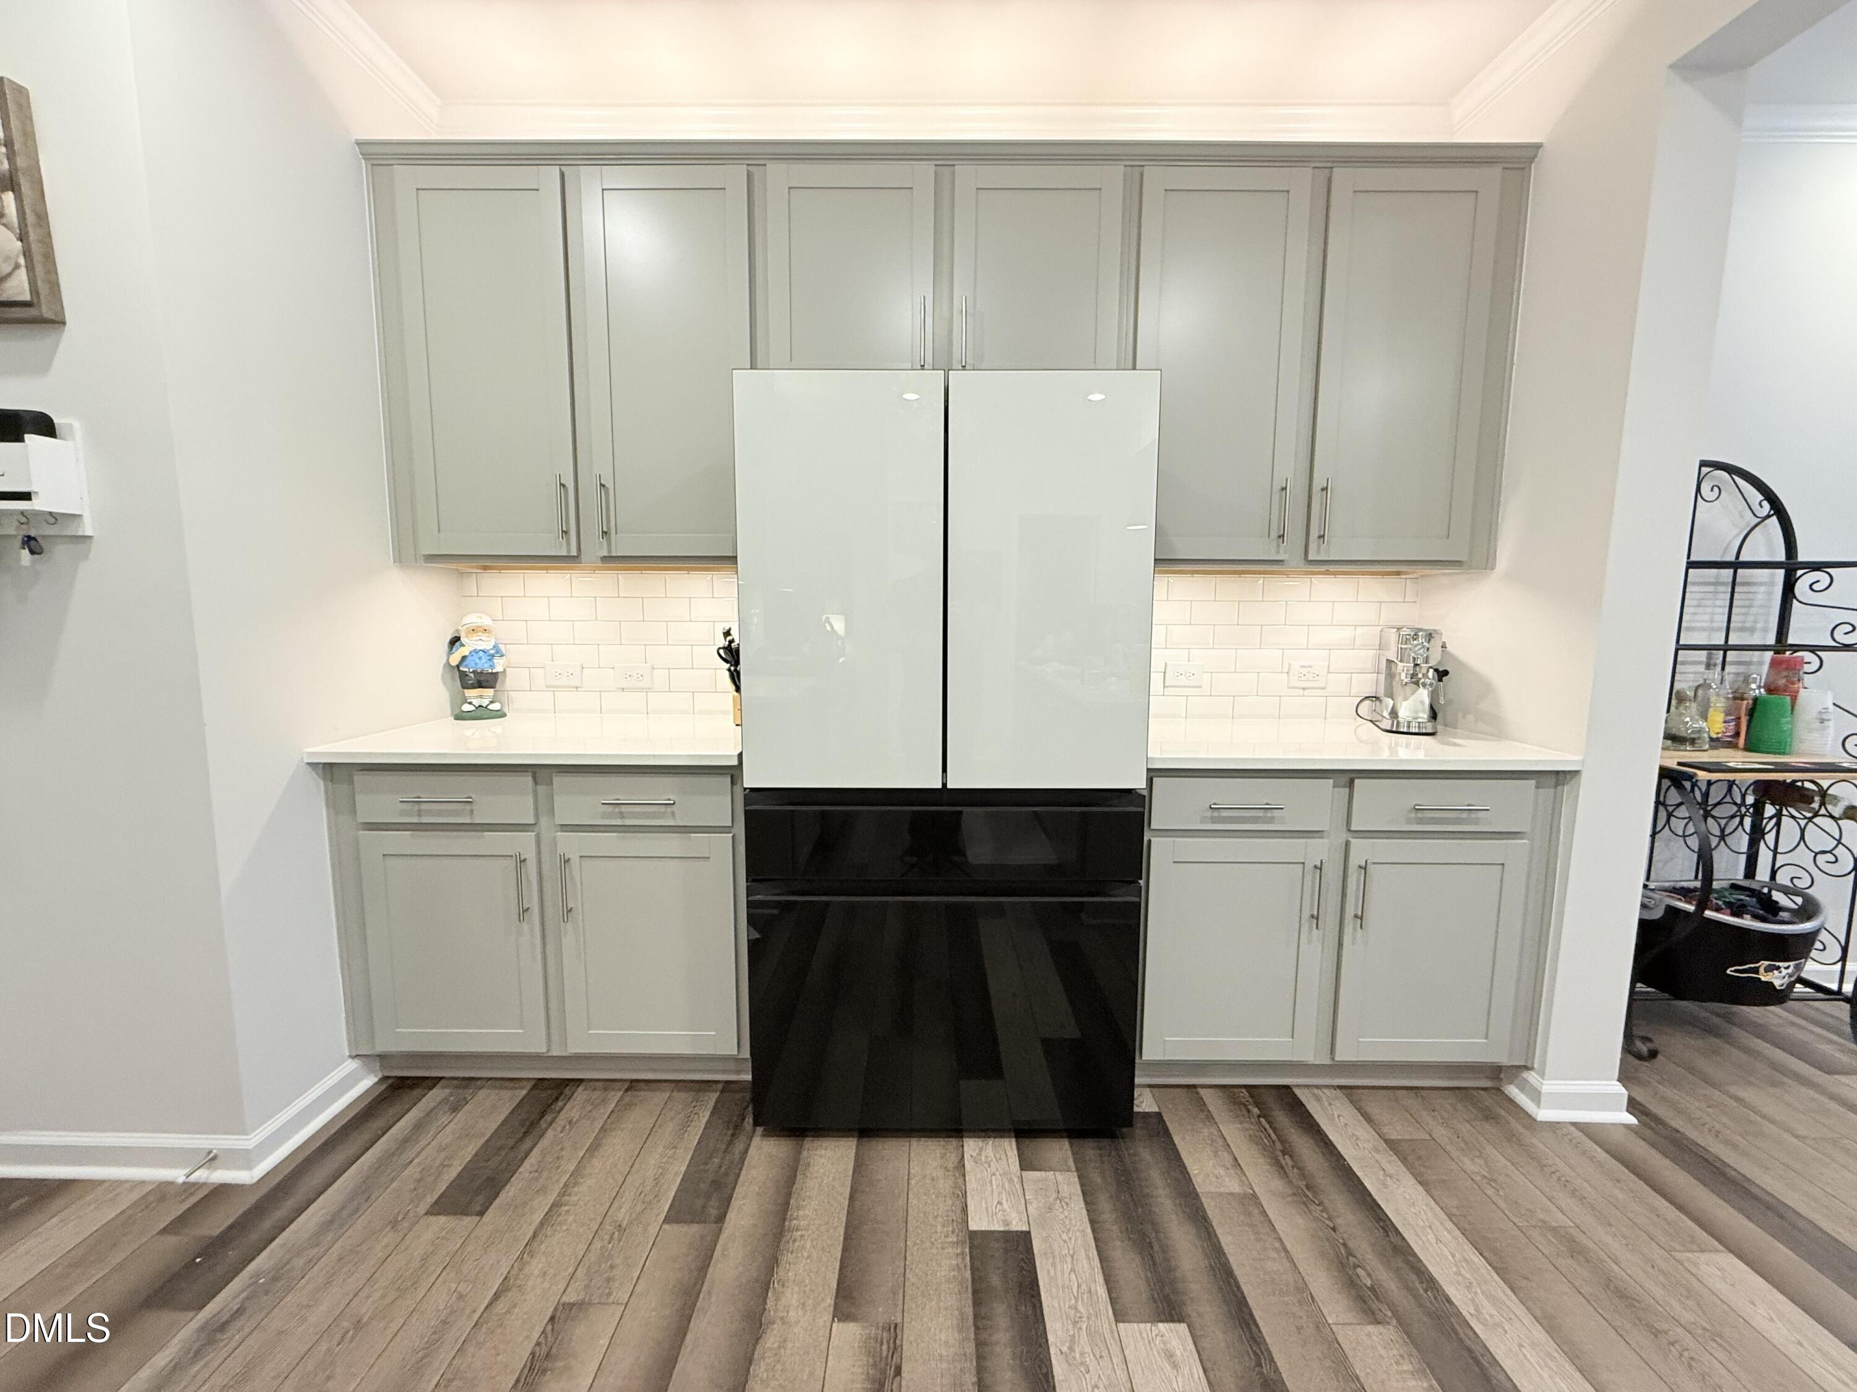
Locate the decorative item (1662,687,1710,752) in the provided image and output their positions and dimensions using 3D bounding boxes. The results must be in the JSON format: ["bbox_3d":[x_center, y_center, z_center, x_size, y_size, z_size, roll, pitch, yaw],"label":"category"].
[{"bbox_3d":[2.381,0.072,2.356,0.105,0.197,0.095,0,6,0],"label":"decorative item"}]

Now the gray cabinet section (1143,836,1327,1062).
[{"bbox_3d":[0.763,0.608,2.115,0.445,0.580,0.500,0,6,0],"label":"gray cabinet section"}]

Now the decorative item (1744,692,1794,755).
[{"bbox_3d":[2.605,0.084,2.320,0.100,0.184,0.100,0,6,0],"label":"decorative item"}]

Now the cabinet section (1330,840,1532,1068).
[{"bbox_3d":[1.248,0.611,2.111,0.445,0.580,0.500,0,6,0],"label":"cabinet section"}]

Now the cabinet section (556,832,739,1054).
[{"bbox_3d":[-0.697,0.600,2.128,0.445,0.580,0.500,0,6,0],"label":"cabinet section"}]

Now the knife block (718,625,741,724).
[{"bbox_3d":[-0.555,-0.071,2.346,0.130,0.316,0.200,0,6,0],"label":"knife block"}]

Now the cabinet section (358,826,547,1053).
[{"bbox_3d":[-1.185,0.597,2.132,0.445,0.580,0.500,0,6,0],"label":"cabinet section"}]

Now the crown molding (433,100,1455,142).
[{"bbox_3d":[0.042,-1.735,2.263,3.120,0.085,0.070,0,6,0],"label":"crown molding"}]

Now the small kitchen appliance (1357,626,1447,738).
[{"bbox_3d":[1.444,-0.053,2.319,0.170,0.310,0.280,2,7,15],"label":"small kitchen appliance"}]

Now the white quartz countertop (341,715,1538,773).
[{"bbox_3d":[0.030,0.125,2.175,3.135,0.030,0.657,0,6,0],"label":"white quartz countertop"}]

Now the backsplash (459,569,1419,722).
[{"bbox_3d":[0.033,-0.163,2.473,3.133,0.475,0.012,0,6,0],"label":"backsplash"}]

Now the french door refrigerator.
[{"bbox_3d":[0.040,0.144,2.072,0.910,1.775,0.765,0,6,0],"label":"french door refrigerator"}]

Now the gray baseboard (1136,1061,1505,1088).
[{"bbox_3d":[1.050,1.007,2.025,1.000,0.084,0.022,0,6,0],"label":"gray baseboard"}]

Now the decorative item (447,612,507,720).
[{"bbox_3d":[-1.445,-0.093,2.410,0.170,0.335,0.125,-3,7,-24],"label":"decorative item"}]

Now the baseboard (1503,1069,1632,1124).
[{"bbox_3d":[1.653,1.008,1.958,0.245,0.104,0.170,0,6,0],"label":"baseboard"}]

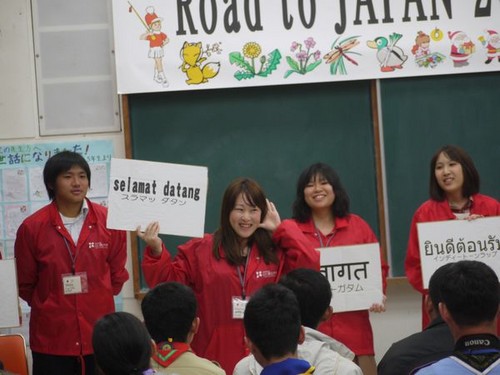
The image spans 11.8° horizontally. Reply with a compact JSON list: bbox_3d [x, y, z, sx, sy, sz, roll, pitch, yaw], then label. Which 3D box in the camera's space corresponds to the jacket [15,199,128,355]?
[{"bbox_3d":[-0.794,0.396,10.800,0.490,0.690,0.300,-3,0,-7],"label":"jacket"}]

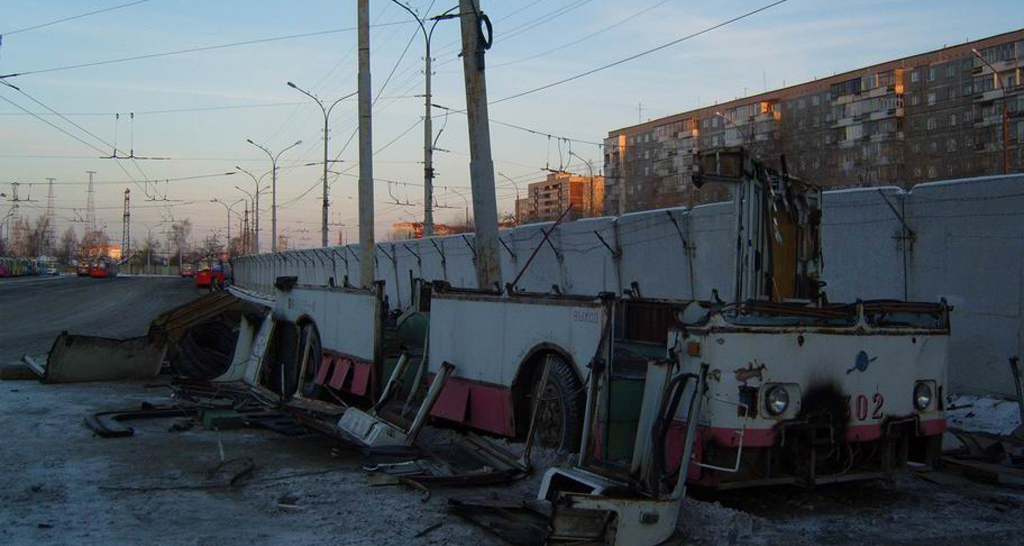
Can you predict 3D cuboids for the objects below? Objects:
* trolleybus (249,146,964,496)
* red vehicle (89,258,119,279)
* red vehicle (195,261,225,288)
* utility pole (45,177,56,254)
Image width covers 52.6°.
[{"bbox_3d":[-0.478,0.269,12.696,2.500,2.850,11.700,1,0,-31],"label":"trolleybus"},{"bbox_3d":[-58.157,-0.595,147.527,2.500,3.000,11.500,0,0,-16],"label":"red vehicle"},{"bbox_3d":[-30.752,-0.343,105.484,2.500,3.000,11.500,0,0,-17],"label":"red vehicle"},{"bbox_3d":[-156.003,-16.310,350.000,3.500,32.000,3.500,0,0,-24],"label":"utility pole"}]

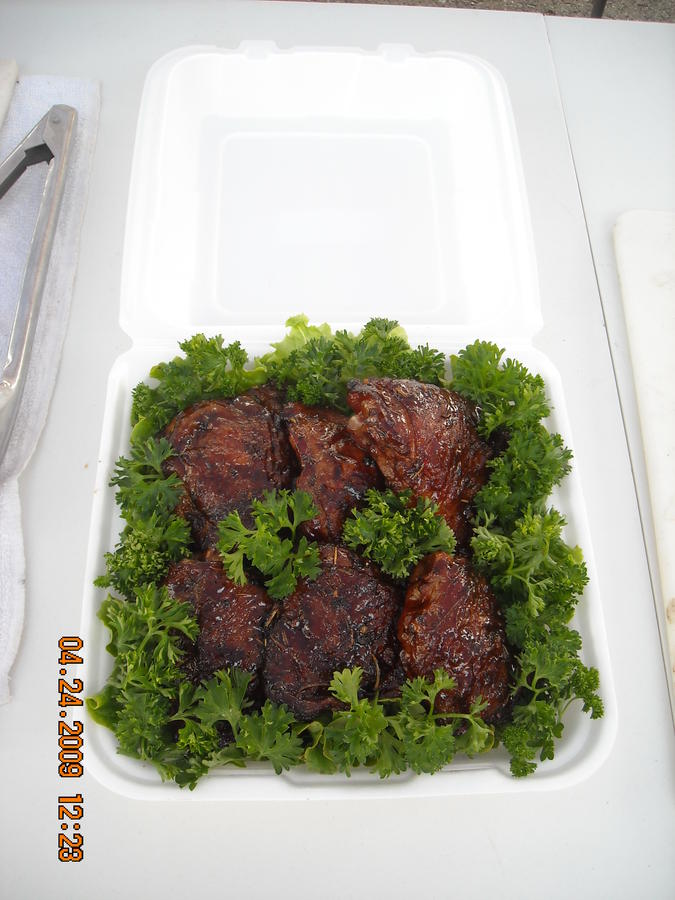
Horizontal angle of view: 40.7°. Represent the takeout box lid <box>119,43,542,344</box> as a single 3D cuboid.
[{"bbox_3d":[-0.005,-0.155,0.564,0.234,0.038,0.238,0,62,-3],"label":"takeout box lid"}]

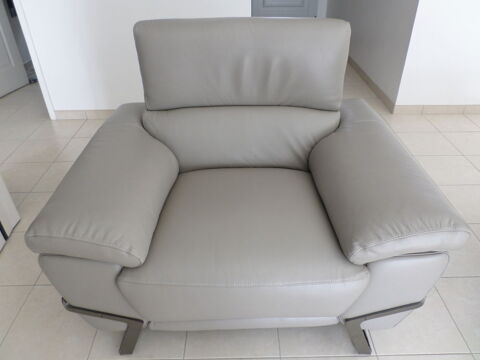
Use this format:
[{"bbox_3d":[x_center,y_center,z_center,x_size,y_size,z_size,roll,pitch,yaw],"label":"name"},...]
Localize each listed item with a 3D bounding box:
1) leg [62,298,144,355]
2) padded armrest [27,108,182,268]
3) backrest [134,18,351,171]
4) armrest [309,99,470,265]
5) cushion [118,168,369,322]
[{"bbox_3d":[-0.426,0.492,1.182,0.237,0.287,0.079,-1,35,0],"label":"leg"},{"bbox_3d":[-0.389,-0.050,1.243,0.293,0.152,0.848,-1,35,0],"label":"padded armrest"},{"bbox_3d":[0.014,-0.334,1.397,0.787,0.543,0.293,-1,35,0],"label":"backrest"},{"bbox_3d":[0.410,-0.056,1.238,0.305,0.152,0.848,-1,35,0],"label":"armrest"},{"bbox_3d":[0.008,0.190,1.239,0.676,0.220,0.628,-1,35,0],"label":"cushion"}]

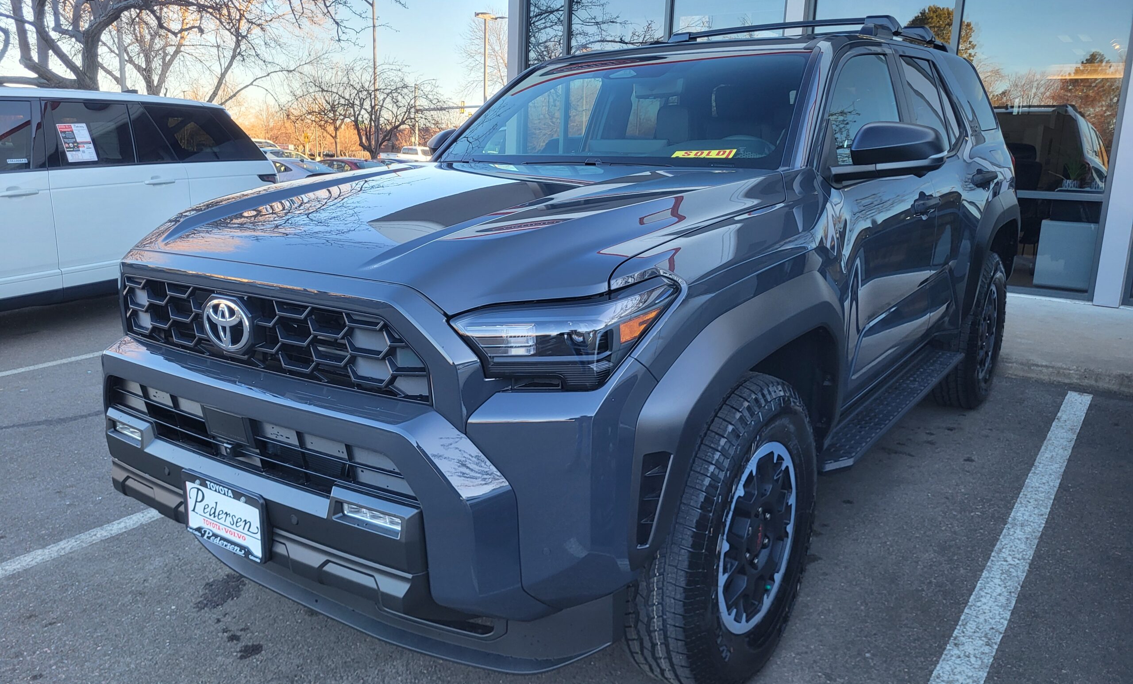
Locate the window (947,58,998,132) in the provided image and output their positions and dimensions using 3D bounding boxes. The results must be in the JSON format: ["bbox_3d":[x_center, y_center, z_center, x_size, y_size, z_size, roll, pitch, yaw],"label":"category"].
[{"bbox_3d":[2.128,-1.288,4.450,0.080,0.400,0.880,-15,2,39],"label":"window"}]

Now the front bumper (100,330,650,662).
[{"bbox_3d":[-0.681,0.317,2.177,1.900,0.720,0.460,8,17,35],"label":"front bumper"}]

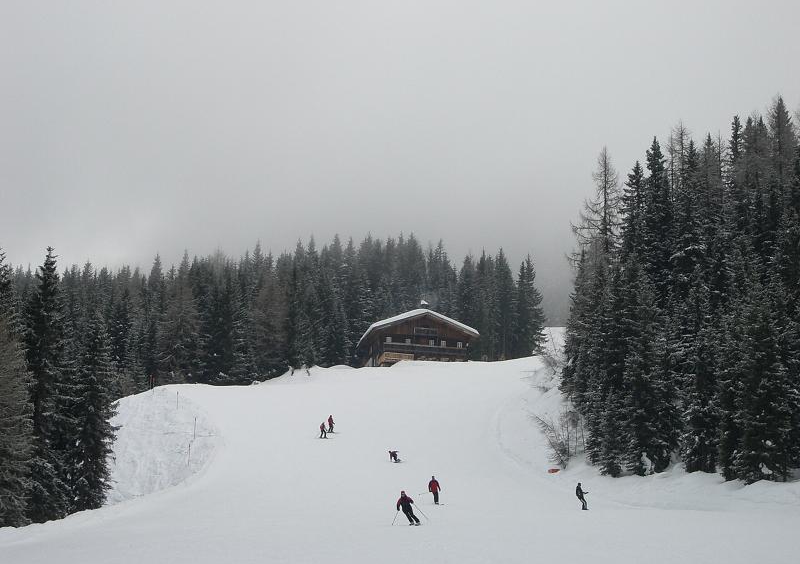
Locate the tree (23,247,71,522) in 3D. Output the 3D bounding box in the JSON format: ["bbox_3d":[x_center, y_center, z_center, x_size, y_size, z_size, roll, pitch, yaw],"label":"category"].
[{"bbox_3d":[-19.789,5.617,103.979,2.904,15.807,2.904,1,-15,0],"label":"tree"}]

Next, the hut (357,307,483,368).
[{"bbox_3d":[2.375,9.235,254.734,14.789,8.323,12.000,4,-15,-11],"label":"hut"}]

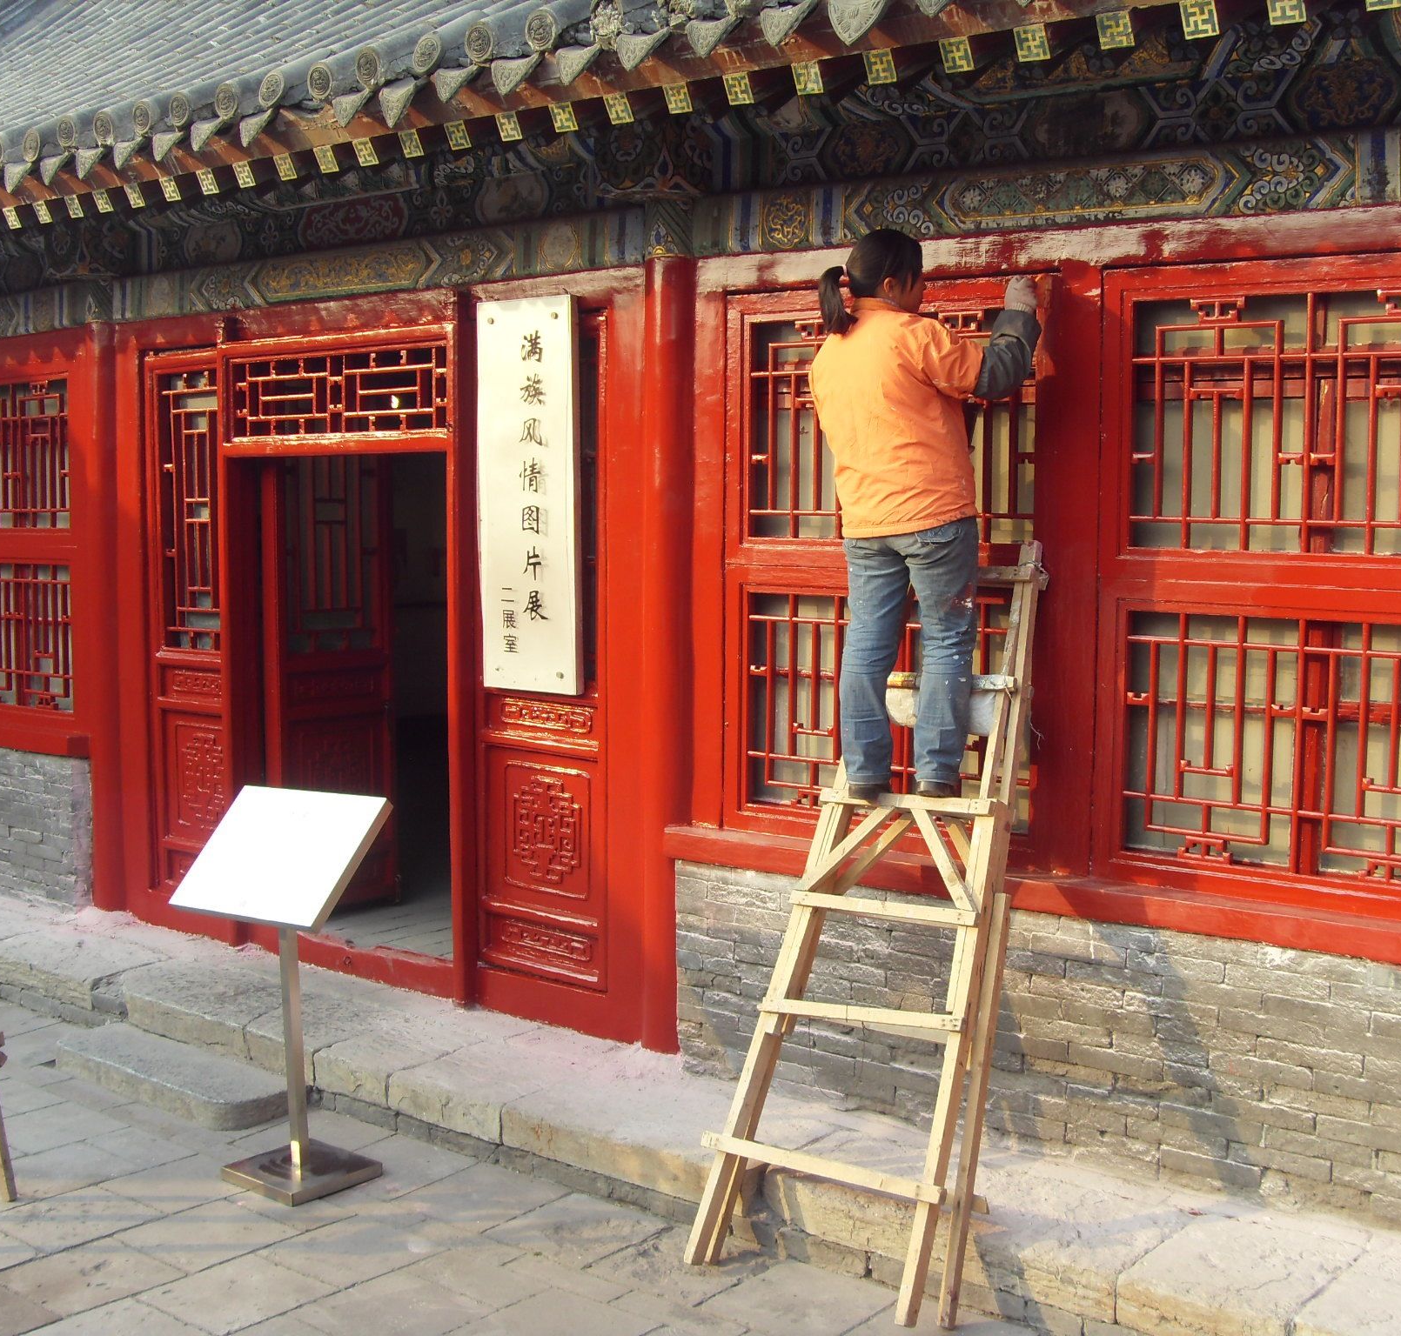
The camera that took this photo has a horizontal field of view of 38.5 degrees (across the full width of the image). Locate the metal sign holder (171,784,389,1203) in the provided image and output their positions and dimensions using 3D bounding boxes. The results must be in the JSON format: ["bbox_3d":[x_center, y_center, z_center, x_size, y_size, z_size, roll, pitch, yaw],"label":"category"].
[{"bbox_3d":[-1.236,0.954,6.013,0.579,1.145,0.395,3,5,33],"label":"metal sign holder"}]

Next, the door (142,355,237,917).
[{"bbox_3d":[-2.209,-0.166,8.738,0.672,2.417,0.080,4,6,41],"label":"door"}]

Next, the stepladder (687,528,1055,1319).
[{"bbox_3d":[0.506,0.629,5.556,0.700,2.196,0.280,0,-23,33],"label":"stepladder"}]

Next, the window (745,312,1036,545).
[{"bbox_3d":[0.568,-0.740,6.220,1.087,0.702,0.060,4,6,41],"label":"window"}]

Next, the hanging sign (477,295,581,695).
[{"bbox_3d":[-0.600,-0.614,7.175,0.489,1.391,0.050,4,6,41],"label":"hanging sign"}]

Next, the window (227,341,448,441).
[{"bbox_3d":[-1.443,-1.081,7.922,1.346,0.345,0.060,4,6,41],"label":"window"}]

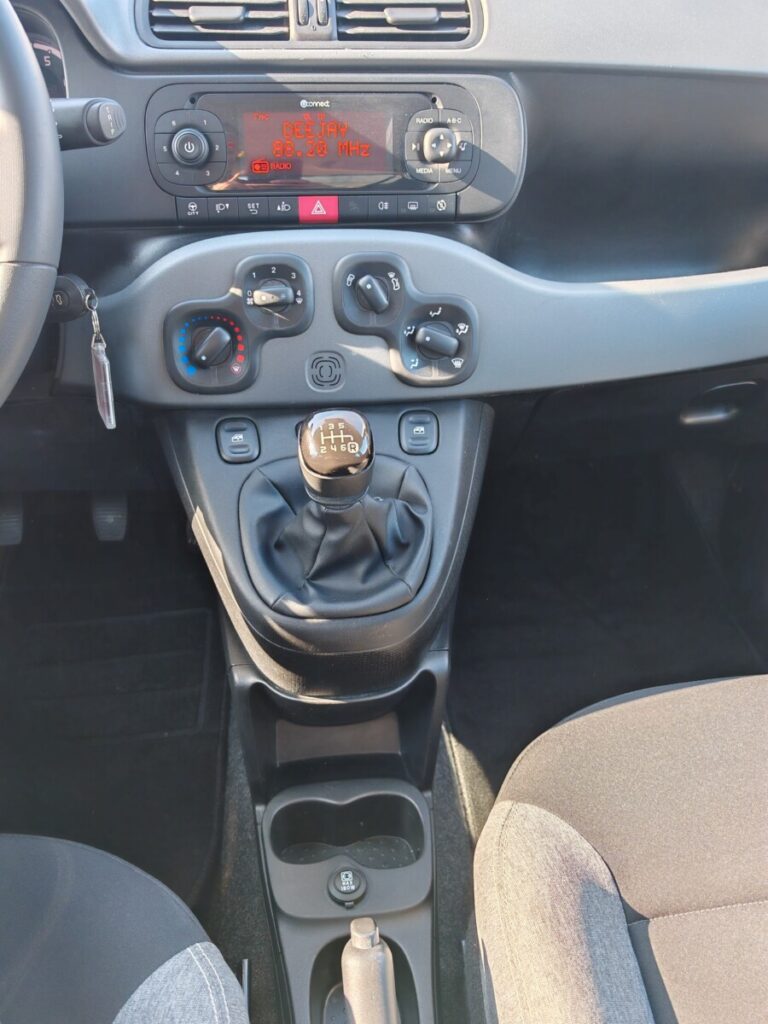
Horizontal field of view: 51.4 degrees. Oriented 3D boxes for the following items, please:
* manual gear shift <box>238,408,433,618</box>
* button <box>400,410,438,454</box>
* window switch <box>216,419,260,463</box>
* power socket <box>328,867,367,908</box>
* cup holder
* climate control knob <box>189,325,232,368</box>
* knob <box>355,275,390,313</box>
[{"bbox_3d":[-0.032,-0.018,0.534,0.143,0.112,0.142,-3,56,-5],"label":"manual gear shift"},{"bbox_3d":[0.028,-0.063,0.632,0.033,0.011,0.040,-3,64,-5],"label":"button"},{"bbox_3d":[-0.114,-0.056,0.620,0.033,0.011,0.040,-3,64,-5],"label":"window switch"},{"bbox_3d":[-0.030,0.307,0.653,0.033,0.013,0.034,-3,31,-5],"label":"power socket"},{"bbox_3d":[-0.033,0.310,0.723,0.136,0.066,0.080,-3,31,-5],"label":"cup holder"},{"bbox_3d":[-0.129,-0.123,0.594,0.031,0.031,0.019,-3,3,-5],"label":"climate control knob"},{"bbox_3d":[-0.008,-0.163,0.598,0.029,0.030,0.019,-3,3,-5],"label":"knob"}]

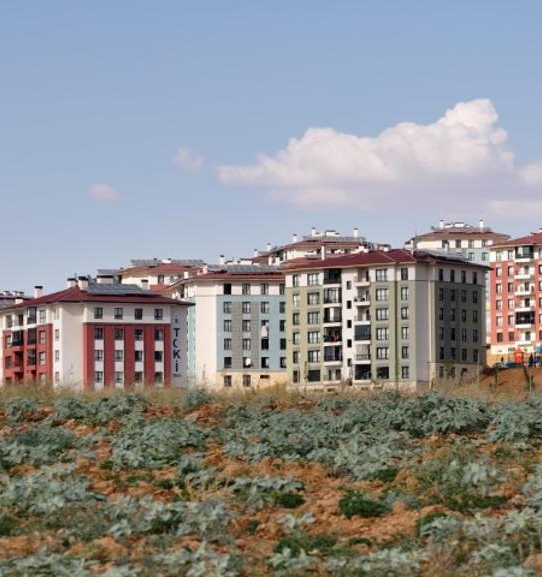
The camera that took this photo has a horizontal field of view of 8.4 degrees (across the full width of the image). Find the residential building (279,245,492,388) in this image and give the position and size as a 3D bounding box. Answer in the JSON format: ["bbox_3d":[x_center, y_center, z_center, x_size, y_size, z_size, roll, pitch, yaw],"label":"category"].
[{"bbox_3d":[17.590,5.110,556.670,26.900,22.200,19.400,-4,-5,38],"label":"residential building"}]

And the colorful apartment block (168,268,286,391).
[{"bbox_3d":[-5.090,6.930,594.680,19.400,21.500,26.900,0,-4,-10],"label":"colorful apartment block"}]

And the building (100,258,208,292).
[{"bbox_3d":[-22.690,5.220,732.020,19.400,22.000,26.900,0,-4,-12],"label":"building"}]

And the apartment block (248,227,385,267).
[{"bbox_3d":[9.070,-1.140,757.090,19.400,22.000,26.900,1,-4,-19],"label":"apartment block"}]

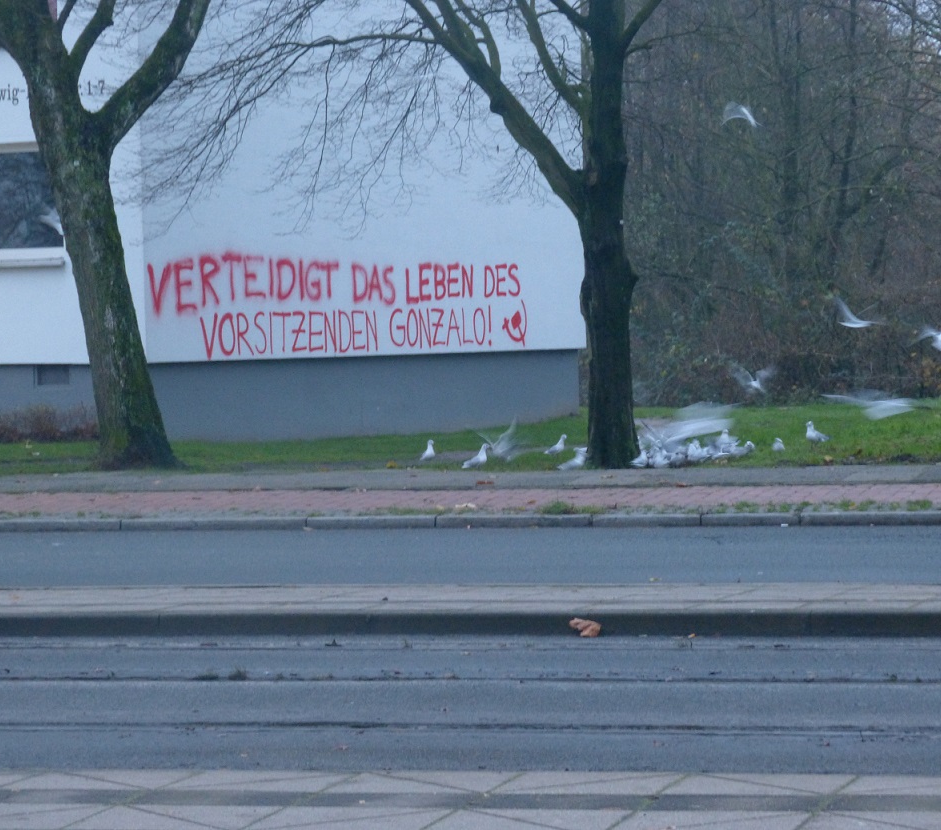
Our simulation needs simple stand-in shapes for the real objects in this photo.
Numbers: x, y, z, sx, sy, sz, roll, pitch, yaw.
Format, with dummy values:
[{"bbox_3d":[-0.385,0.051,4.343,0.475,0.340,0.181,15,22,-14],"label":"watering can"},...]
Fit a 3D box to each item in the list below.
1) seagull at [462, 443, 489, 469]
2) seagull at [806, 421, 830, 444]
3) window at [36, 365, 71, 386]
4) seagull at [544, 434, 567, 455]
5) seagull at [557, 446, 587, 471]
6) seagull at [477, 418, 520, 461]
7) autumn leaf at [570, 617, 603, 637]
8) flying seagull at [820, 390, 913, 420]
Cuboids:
[{"bbox_3d":[0.053,0.417,40.000,0.310,0.260,0.135,-1,2,6],"label":"seagull"},{"bbox_3d":[3.549,0.189,40.500,0.310,0.260,0.140,-2,2,-24],"label":"seagull"},{"bbox_3d":[-5.083,-0.486,48.447,0.516,0.250,0.100,0,2,33],"label":"window"},{"bbox_3d":[0.888,0.319,41.200,0.290,0.240,0.130,-2,2,-9],"label":"seagull"},{"bbox_3d":[1.026,0.438,39.900,0.310,0.240,0.180,-1,2,6],"label":"seagull"},{"bbox_3d":[0.288,0.257,40.800,0.340,0.420,0.520,-2,2,-35],"label":"seagull"},{"bbox_3d":[0.605,1.117,20.870,0.170,0.105,0.080,-2,2,-12],"label":"autumn leaf"},{"bbox_3d":[4.116,-0.103,41.000,0.900,0.300,0.420,0,2,37],"label":"flying seagull"}]

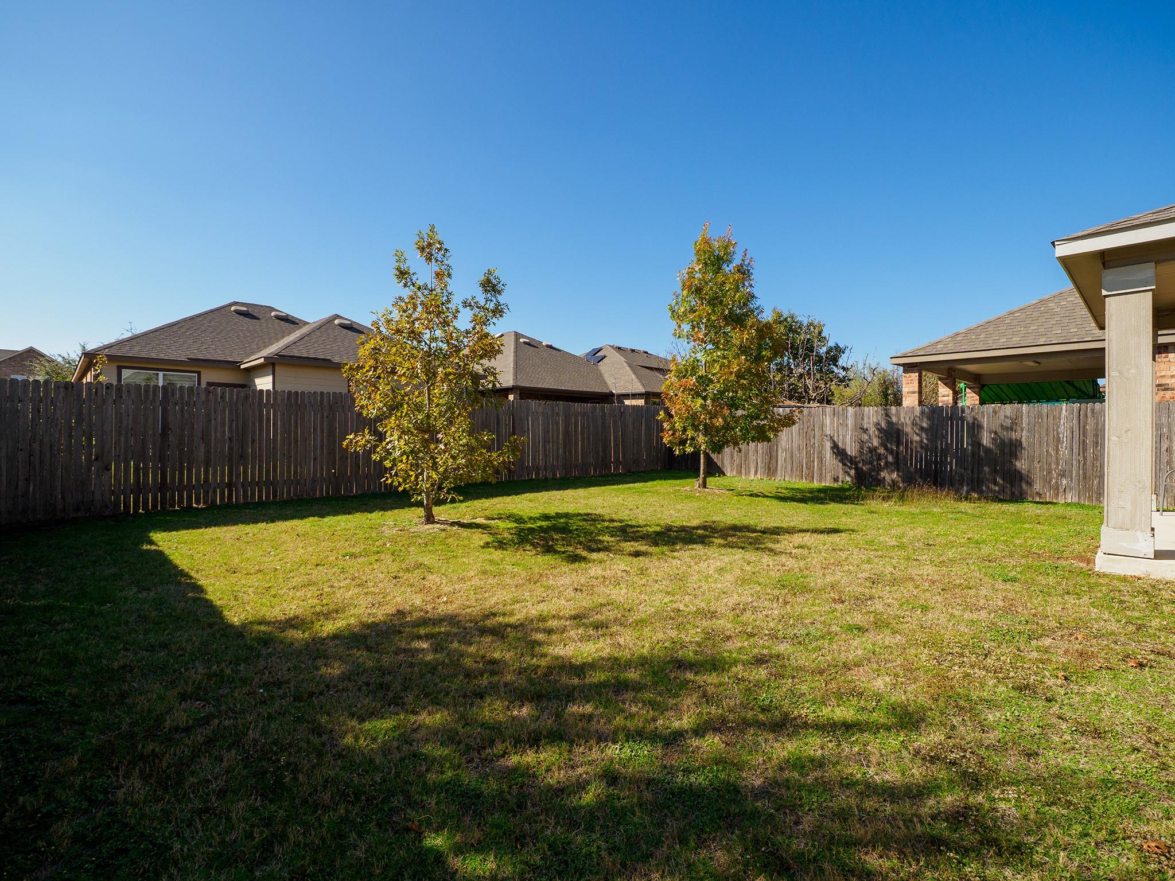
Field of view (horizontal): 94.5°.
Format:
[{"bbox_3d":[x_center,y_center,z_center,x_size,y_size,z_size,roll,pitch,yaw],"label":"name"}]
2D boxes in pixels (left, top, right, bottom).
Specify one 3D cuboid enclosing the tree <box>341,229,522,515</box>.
[{"bbox_3d":[-1.980,-0.860,6.980,2.350,3.920,2.450,0,0,0],"label":"tree"}]

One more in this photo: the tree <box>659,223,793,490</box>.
[{"bbox_3d":[2.950,-1.780,11.450,2.880,5.600,2.750,0,0,0],"label":"tree"}]

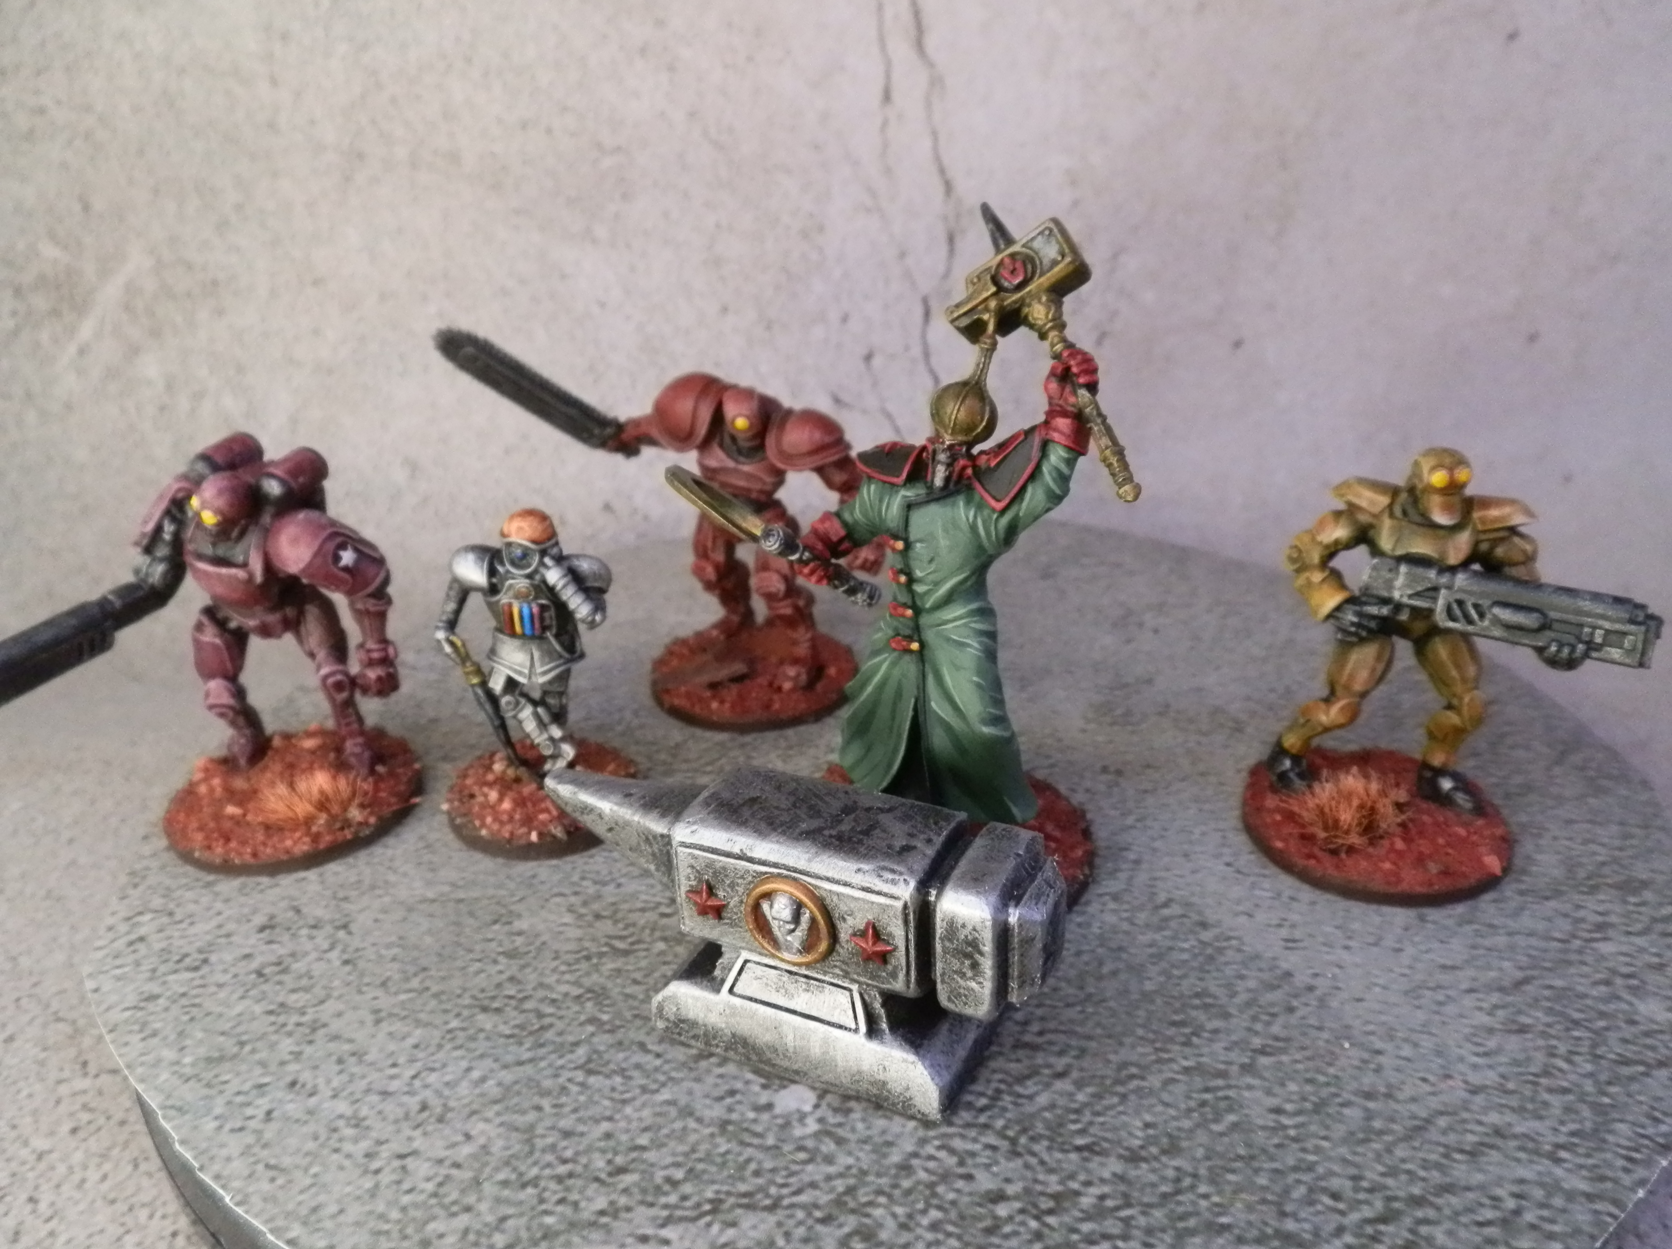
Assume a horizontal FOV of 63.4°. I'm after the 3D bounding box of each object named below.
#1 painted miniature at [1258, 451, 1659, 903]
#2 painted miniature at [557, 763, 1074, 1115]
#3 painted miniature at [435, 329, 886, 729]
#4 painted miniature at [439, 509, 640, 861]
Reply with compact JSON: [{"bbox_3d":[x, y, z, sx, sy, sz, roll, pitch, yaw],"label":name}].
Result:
[{"bbox_3d":[0.070,0.003,0.158,0.037,0.051,0.031,4,26,9],"label":"painted miniature"},{"bbox_3d":[-0.005,0.029,0.135,0.056,0.024,0.017,10,27,21],"label":"painted miniature"},{"bbox_3d":[-0.023,-0.015,0.194,0.060,0.054,0.032,-2,25,-4],"label":"painted miniature"},{"bbox_3d":[-0.037,0.005,0.166,0.024,0.041,0.024,-3,25,-5],"label":"painted miniature"}]

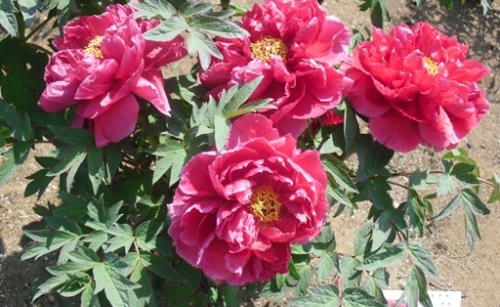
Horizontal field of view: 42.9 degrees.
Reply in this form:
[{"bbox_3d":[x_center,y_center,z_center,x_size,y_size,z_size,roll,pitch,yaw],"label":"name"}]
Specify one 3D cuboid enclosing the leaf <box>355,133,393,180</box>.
[{"bbox_3d":[0.163,0.005,0.830,0.046,0.013,0.065,14,73,4],"label":"leaf"}]

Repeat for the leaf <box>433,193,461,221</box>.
[{"bbox_3d":[0.269,0.073,0.870,0.015,0.053,0.015,48,18,23],"label":"leaf"}]

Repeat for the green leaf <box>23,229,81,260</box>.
[{"bbox_3d":[-0.247,0.113,0.790,0.072,0.014,0.043,-11,49,-2],"label":"green leaf"}]

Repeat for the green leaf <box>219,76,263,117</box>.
[{"bbox_3d":[-0.011,-0.063,0.700,0.062,0.012,0.033,-43,58,-6],"label":"green leaf"}]

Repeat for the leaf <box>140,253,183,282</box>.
[{"bbox_3d":[-0.117,0.151,0.840,0.068,0.015,0.024,30,55,15],"label":"leaf"}]

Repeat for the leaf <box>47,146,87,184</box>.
[{"bbox_3d":[-0.240,0.016,0.830,0.060,0.012,0.046,-34,59,-15],"label":"leaf"}]

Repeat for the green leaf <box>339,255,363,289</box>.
[{"bbox_3d":[0.136,0.162,0.870,0.028,0.015,0.045,18,70,7],"label":"green leaf"}]

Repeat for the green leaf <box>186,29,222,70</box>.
[{"bbox_3d":[-0.065,-0.130,0.790,0.039,0.018,0.064,-20,70,-14],"label":"green leaf"}]

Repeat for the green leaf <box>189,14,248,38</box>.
[{"bbox_3d":[-0.039,-0.155,0.790,0.076,0.016,0.031,12,57,5],"label":"green leaf"}]

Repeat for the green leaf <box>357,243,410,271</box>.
[{"bbox_3d":[0.173,0.136,0.830,0.077,0.016,0.021,-19,61,-11],"label":"green leaf"}]

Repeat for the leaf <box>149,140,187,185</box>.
[{"bbox_3d":[-0.103,0.014,0.840,0.046,0.018,0.060,30,73,18],"label":"leaf"}]

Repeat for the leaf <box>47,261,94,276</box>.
[{"bbox_3d":[-0.229,0.146,0.810,0.060,0.014,0.019,-1,56,-1],"label":"leaf"}]

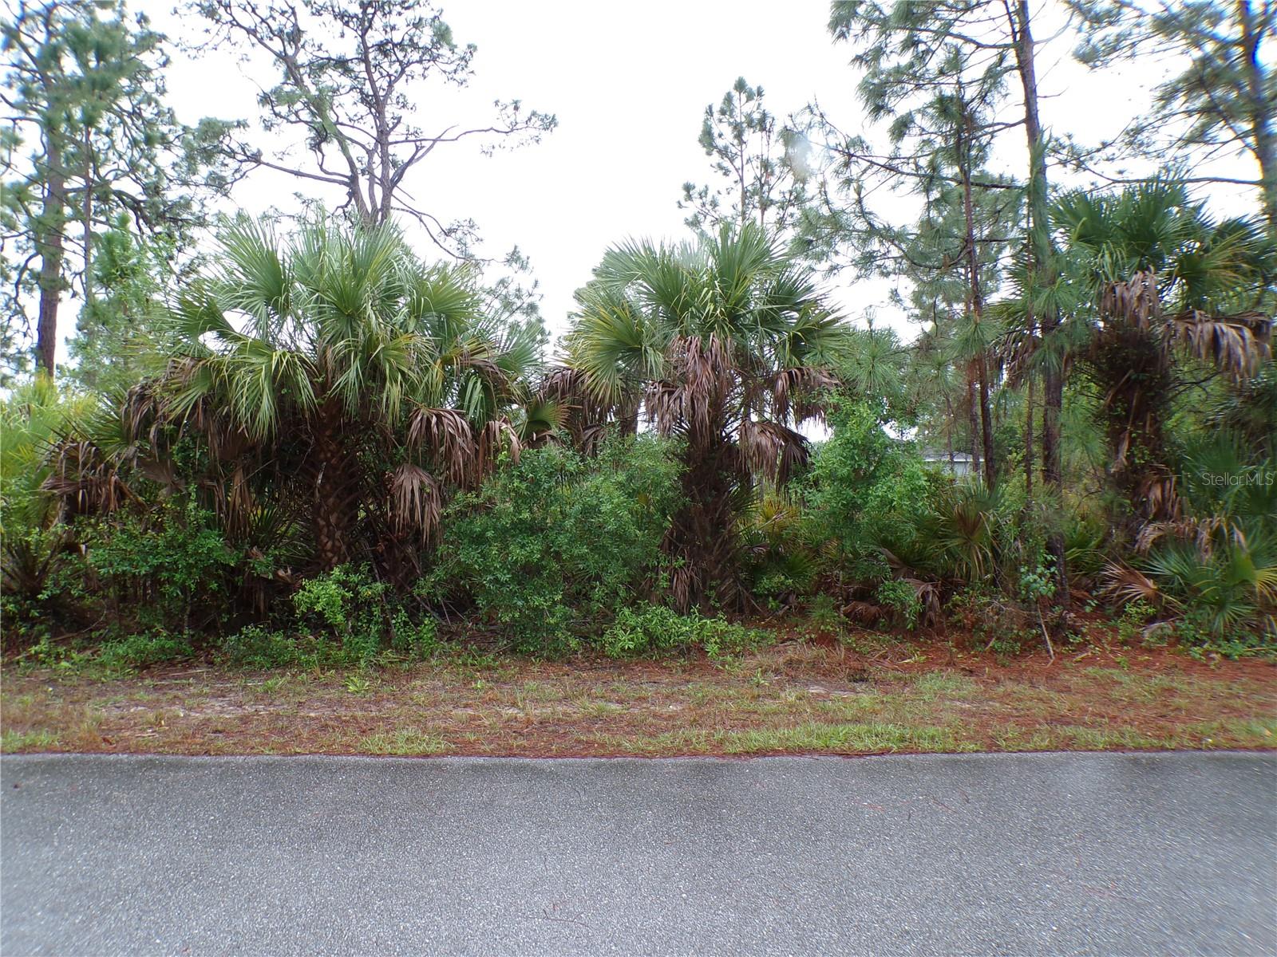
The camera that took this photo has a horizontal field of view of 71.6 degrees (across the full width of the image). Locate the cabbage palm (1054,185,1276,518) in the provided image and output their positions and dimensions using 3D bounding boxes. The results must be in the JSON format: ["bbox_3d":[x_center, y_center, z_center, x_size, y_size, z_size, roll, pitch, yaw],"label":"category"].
[{"bbox_3d":[6.476,-1.283,11.000,2.900,4.700,2.800,0,0,0],"label":"cabbage palm"}]

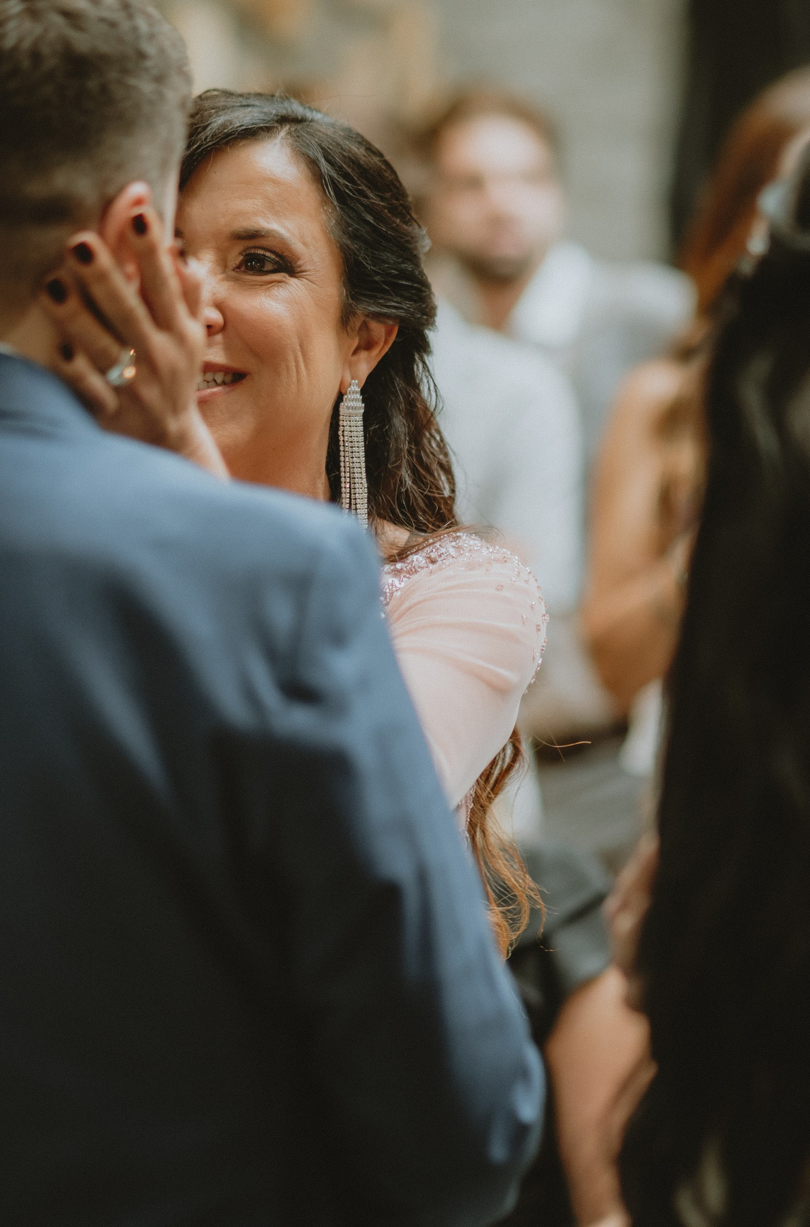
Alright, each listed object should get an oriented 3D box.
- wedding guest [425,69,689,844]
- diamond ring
[{"bbox_3d":[0.114,0.223,5.588,0.520,1.770,0.320,-1,6,-9],"label":"wedding guest"},{"bbox_3d":[-0.156,-0.135,2.380,0.021,0.007,0.023,-44,29,-10],"label":"diamond ring"}]

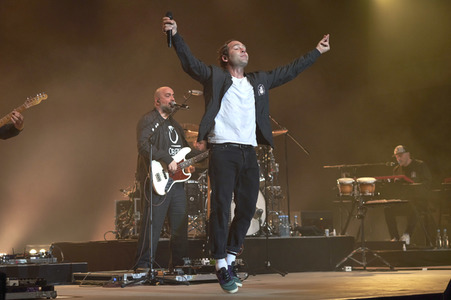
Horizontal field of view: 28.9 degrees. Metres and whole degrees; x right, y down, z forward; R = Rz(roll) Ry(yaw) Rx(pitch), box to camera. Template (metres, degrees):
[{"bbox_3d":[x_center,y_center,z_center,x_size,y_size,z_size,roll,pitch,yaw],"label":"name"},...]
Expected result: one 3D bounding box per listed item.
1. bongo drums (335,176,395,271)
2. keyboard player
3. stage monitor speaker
[{"bbox_3d":[1.624,0.856,10.200,0.660,1.060,0.550,-1,-5,0],"label":"bongo drums"},{"bbox_3d":[2.409,0.602,11.600,0.580,1.310,0.750,-5,-7,38],"label":"keyboard player"},{"bbox_3d":[1.149,0.916,11.000,0.400,0.310,0.360,-2,-5,6],"label":"stage monitor speaker"}]

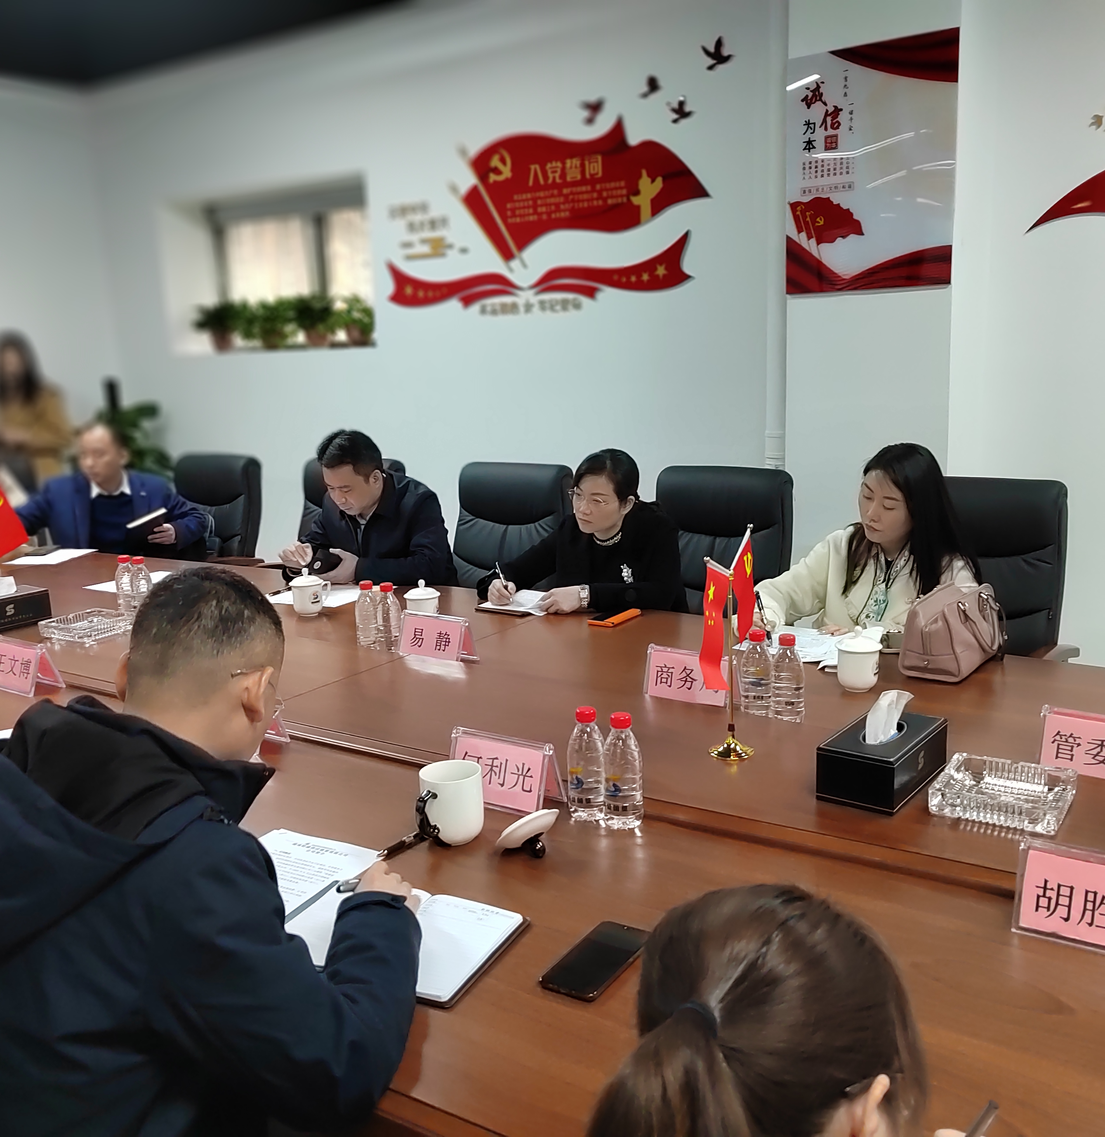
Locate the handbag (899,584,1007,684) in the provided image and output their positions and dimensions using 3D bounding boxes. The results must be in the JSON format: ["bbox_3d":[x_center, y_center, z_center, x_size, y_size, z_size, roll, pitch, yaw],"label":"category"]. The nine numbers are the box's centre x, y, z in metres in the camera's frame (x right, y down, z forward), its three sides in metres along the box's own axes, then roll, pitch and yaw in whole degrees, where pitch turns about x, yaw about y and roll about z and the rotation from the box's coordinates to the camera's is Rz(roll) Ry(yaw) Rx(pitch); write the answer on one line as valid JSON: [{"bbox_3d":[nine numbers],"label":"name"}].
[{"bbox_3d":[0.907,0.128,2.263,0.145,0.187,0.260,9,16,42],"label":"handbag"}]

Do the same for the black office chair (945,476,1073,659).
[{"bbox_3d":[1.077,0.328,2.754,0.600,1.080,0.660,5,14,31],"label":"black office chair"}]

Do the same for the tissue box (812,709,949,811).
[{"bbox_3d":[0.560,0.320,1.707,0.125,0.089,0.248,6,13,37],"label":"tissue box"}]

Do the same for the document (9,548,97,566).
[{"bbox_3d":[-2.008,-0.049,4.064,0.215,0.004,0.295,0,12,12],"label":"document"}]

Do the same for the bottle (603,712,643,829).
[{"bbox_3d":[0.108,0.315,1.565,0.062,0.179,0.062,-2,10,0],"label":"bottle"}]

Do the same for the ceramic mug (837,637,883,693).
[{"bbox_3d":[0.657,0.191,2.147,0.114,0.130,0.096,-13,16,-41],"label":"ceramic mug"}]

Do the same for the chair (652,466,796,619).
[{"bbox_3d":[0.489,0.235,3.500,0.600,1.121,0.670,4,12,29],"label":"chair"}]

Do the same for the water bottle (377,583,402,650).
[{"bbox_3d":[-0.413,0.125,2.539,0.061,0.175,0.061,-2,12,0],"label":"water bottle"}]

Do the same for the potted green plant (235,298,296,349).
[{"bbox_3d":[-1.519,-1.297,5.327,0.300,0.272,0.280,5,13,30],"label":"potted green plant"}]

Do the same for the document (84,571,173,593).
[{"bbox_3d":[-1.574,0.051,3.811,0.210,0.005,0.300,4,12,30],"label":"document"}]

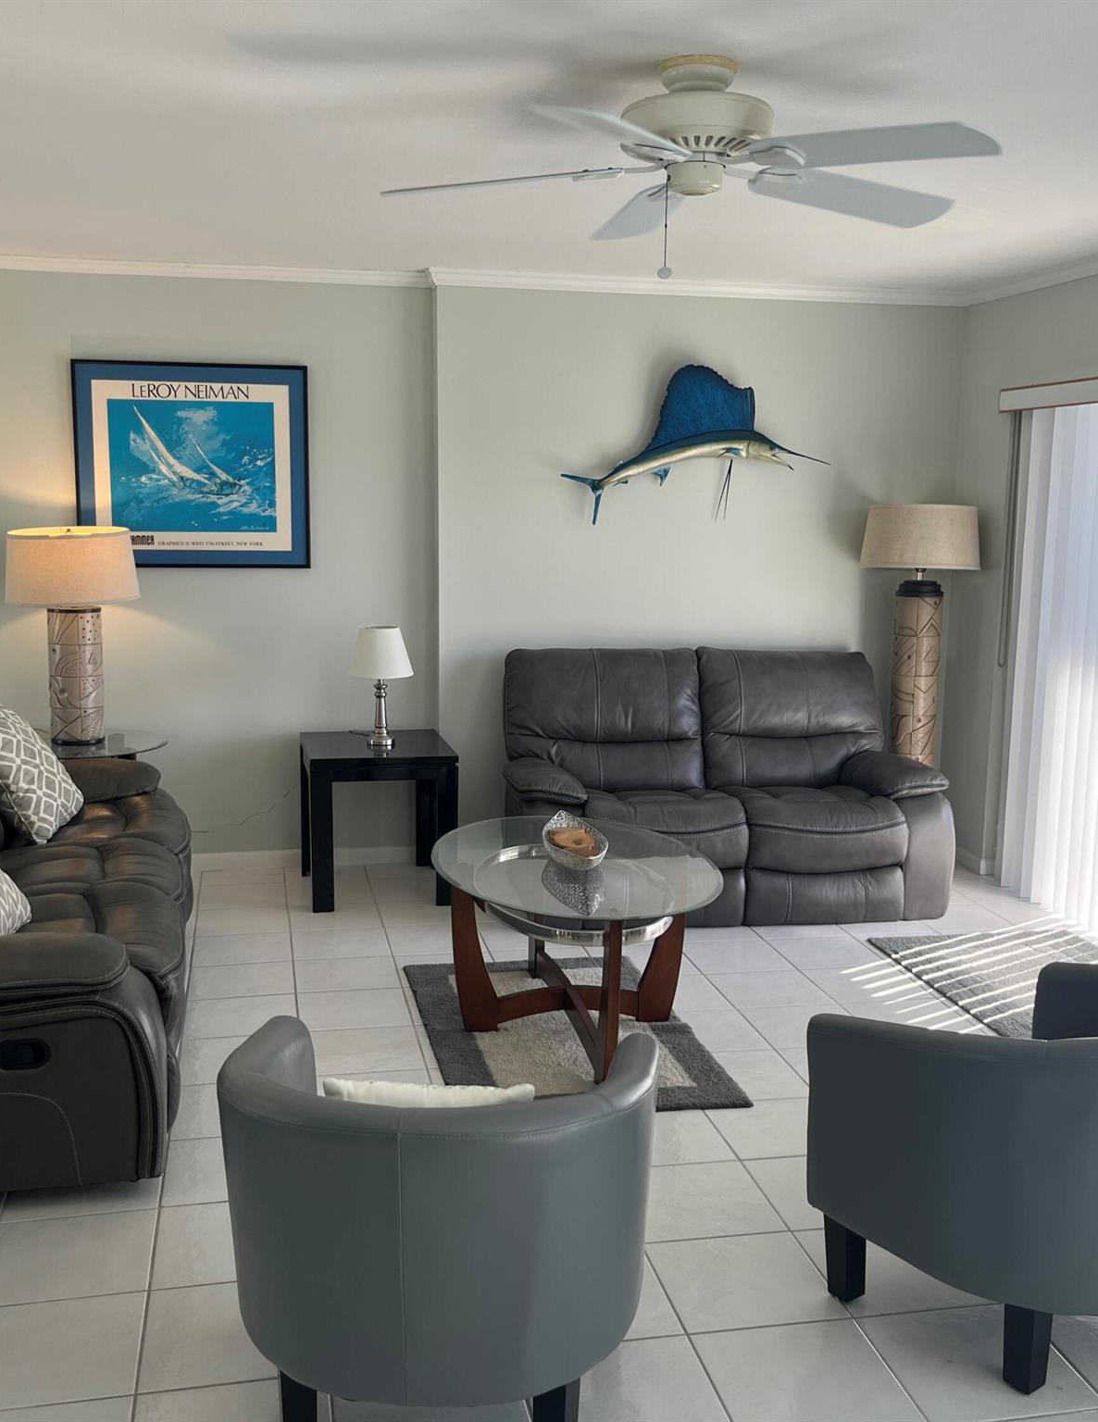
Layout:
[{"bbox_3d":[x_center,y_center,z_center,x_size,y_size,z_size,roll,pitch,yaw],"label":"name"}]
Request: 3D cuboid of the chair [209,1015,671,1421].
[{"bbox_3d":[-0.189,0.873,2.435,0.739,0.679,0.638,2,8,5],"label":"chair"}]

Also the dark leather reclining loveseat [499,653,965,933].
[{"bbox_3d":[0.638,0.252,5.673,1.781,0.981,0.941,-1,9,-12],"label":"dark leather reclining loveseat"}]

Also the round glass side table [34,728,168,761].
[{"bbox_3d":[-1.829,0.426,5.496,0.645,0.606,0.645,-1,9,-12],"label":"round glass side table"}]

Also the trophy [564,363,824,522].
[{"bbox_3d":[0.623,-1.097,5.910,1.160,0.660,0.180,-1,9,-10],"label":"trophy"}]

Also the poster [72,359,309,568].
[{"bbox_3d":[-1.416,-0.972,5.681,0.907,0.806,0.027,-1,9,-12],"label":"poster"}]

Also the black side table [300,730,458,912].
[{"bbox_3d":[-0.690,0.423,5.709,0.558,0.588,0.612,-1,9,-12],"label":"black side table"}]

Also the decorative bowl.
[{"bbox_3d":[0.074,0.399,4.194,0.190,0.105,0.420,0,9,-9],"label":"decorative bowl"}]

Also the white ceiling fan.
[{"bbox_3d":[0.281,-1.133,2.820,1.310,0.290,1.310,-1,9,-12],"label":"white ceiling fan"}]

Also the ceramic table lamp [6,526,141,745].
[{"bbox_3d":[-1.805,-0.285,5.419,0.490,0.820,0.490,-1,9,-12],"label":"ceramic table lamp"}]

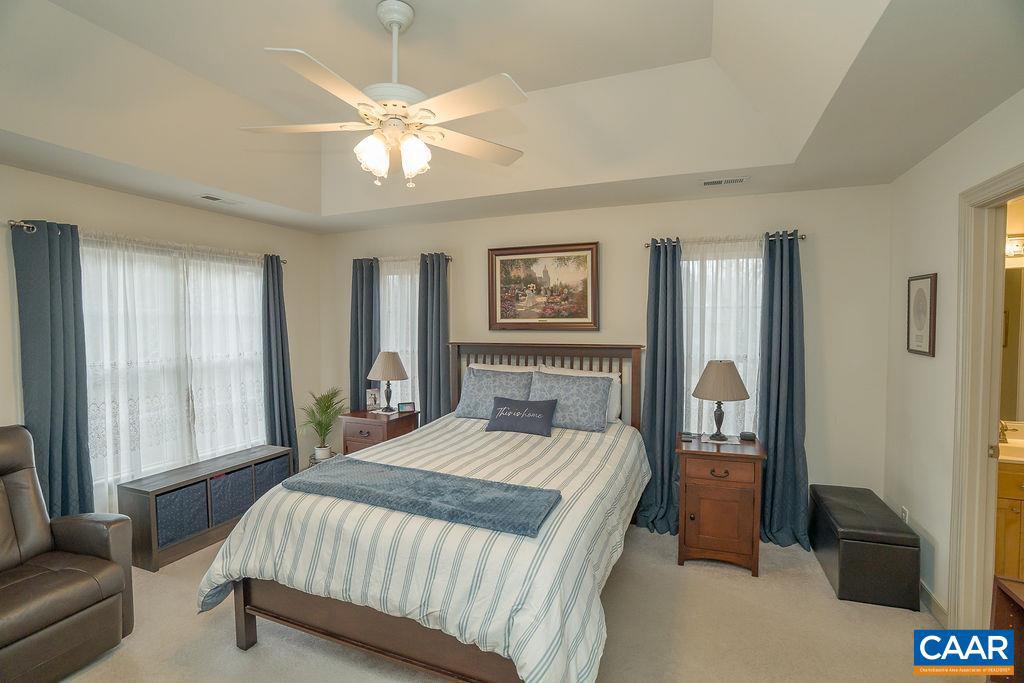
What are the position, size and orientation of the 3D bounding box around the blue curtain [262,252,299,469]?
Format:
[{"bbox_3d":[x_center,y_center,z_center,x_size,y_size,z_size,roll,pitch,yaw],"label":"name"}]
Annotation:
[{"bbox_3d":[-2.125,0.274,4.196,0.206,2.112,0.358,1,3,22],"label":"blue curtain"}]

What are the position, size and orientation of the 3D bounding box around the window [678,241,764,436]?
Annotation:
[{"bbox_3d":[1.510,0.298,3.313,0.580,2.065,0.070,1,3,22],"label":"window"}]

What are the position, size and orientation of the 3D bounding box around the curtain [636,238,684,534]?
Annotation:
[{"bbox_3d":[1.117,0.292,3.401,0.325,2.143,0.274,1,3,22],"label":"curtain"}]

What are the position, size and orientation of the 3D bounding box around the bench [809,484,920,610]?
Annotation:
[{"bbox_3d":[2.092,1.197,2.751,0.369,0.393,0.750,1,3,22],"label":"bench"}]

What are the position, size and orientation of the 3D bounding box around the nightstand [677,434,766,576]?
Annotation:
[{"bbox_3d":[1.338,1.038,2.967,0.487,0.740,0.435,1,3,22],"label":"nightstand"}]

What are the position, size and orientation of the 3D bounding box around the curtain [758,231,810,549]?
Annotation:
[{"bbox_3d":[1.860,0.324,3.111,0.306,2.138,0.140,1,3,22],"label":"curtain"}]

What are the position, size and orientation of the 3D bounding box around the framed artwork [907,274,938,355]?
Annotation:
[{"bbox_3d":[2.273,-0.146,2.539,0.024,0.442,0.320,1,3,22],"label":"framed artwork"}]

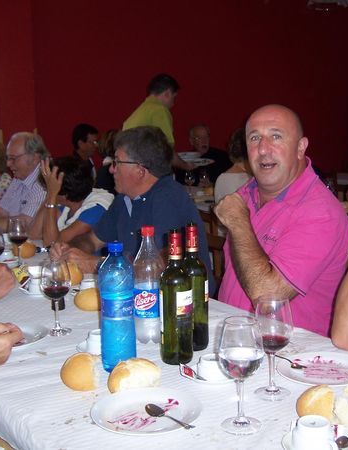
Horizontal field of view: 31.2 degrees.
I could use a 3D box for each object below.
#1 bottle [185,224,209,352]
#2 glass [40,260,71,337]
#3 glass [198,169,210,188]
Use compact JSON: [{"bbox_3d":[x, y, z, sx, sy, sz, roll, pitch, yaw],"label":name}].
[{"bbox_3d":[0.049,0.155,1.574,0.075,0.314,0.075,-1,8,0],"label":"bottle"},{"bbox_3d":[-0.318,0.199,1.702,0.085,0.198,0.085,-1,8,0],"label":"glass"},{"bbox_3d":[0.239,-0.319,4.850,0.077,0.190,0.077,-1,8,0],"label":"glass"}]

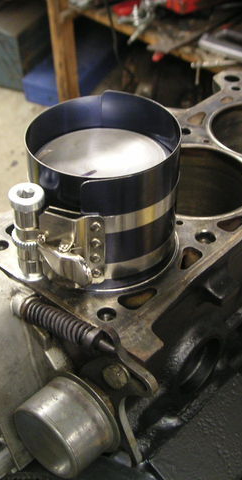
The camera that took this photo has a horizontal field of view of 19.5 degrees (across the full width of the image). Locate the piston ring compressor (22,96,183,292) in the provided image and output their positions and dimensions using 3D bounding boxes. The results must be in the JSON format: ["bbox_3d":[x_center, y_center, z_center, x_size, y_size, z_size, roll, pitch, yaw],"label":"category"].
[{"bbox_3d":[-0.011,-0.026,0.400,0.086,0.078,0.096,15,42,18],"label":"piston ring compressor"}]

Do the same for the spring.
[{"bbox_3d":[-0.034,0.045,0.381,0.048,0.013,0.013,18,43,25],"label":"spring"}]

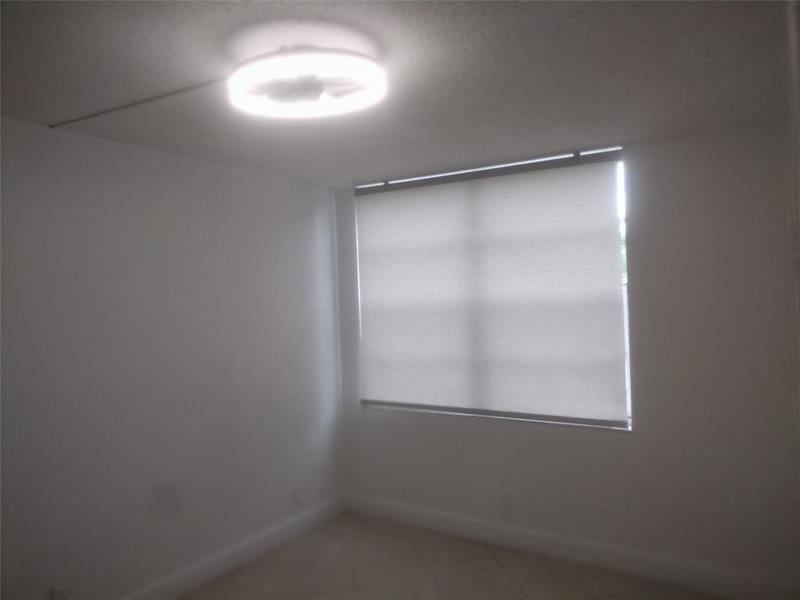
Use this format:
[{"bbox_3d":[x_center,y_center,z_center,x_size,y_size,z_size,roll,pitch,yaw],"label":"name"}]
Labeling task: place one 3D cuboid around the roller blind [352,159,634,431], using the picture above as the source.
[{"bbox_3d":[0.491,-0.041,4.052,1.885,1.550,0.075,-1,1,33],"label":"roller blind"}]

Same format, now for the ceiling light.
[{"bbox_3d":[-0.302,-0.740,2.060,0.510,0.140,0.510,-2,1,0],"label":"ceiling light"}]

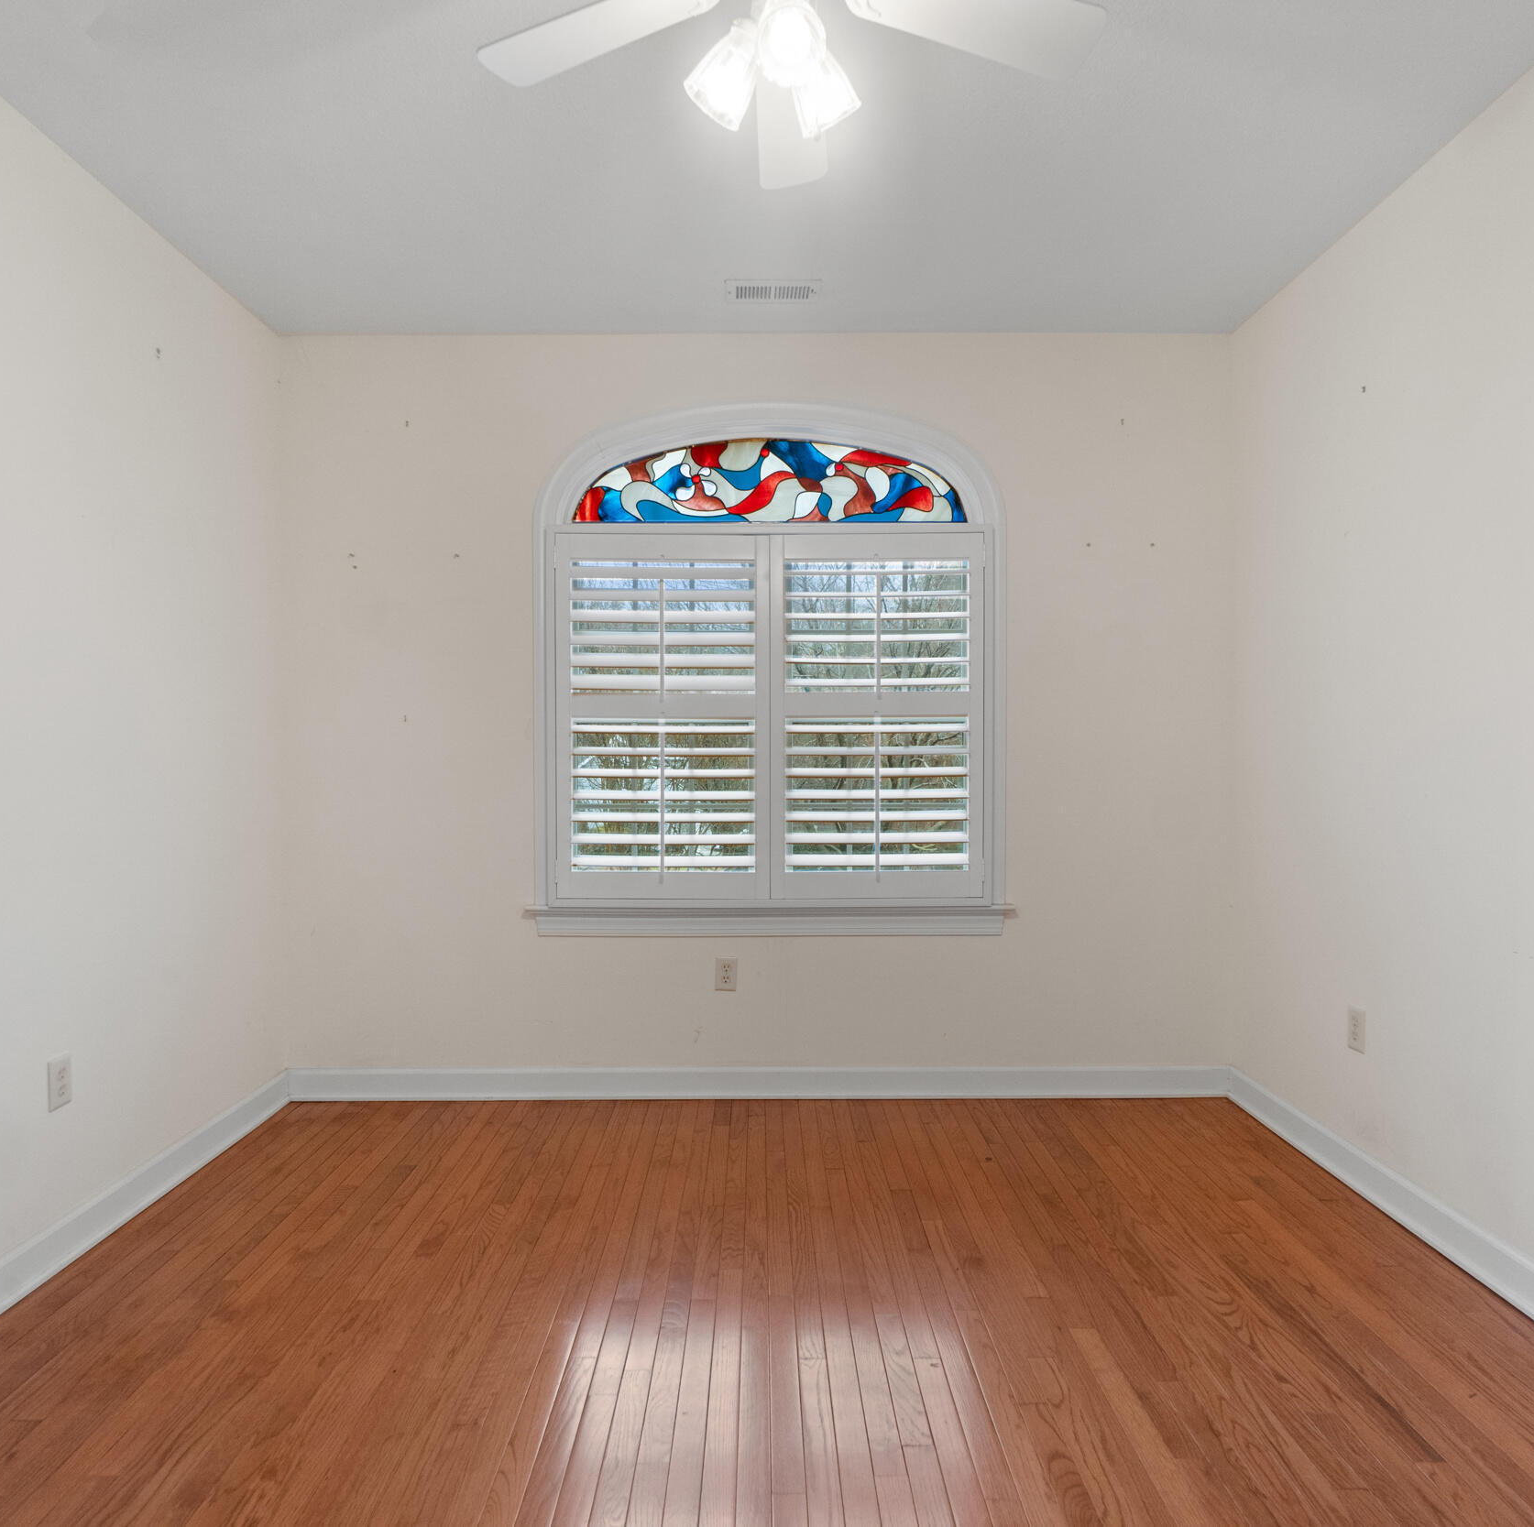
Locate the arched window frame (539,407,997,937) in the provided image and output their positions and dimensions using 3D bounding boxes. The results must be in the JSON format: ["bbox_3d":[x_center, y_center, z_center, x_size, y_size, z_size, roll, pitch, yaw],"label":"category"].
[{"bbox_3d":[0.003,-0.334,3.360,1.680,1.880,0.120,0,0,0],"label":"arched window frame"}]

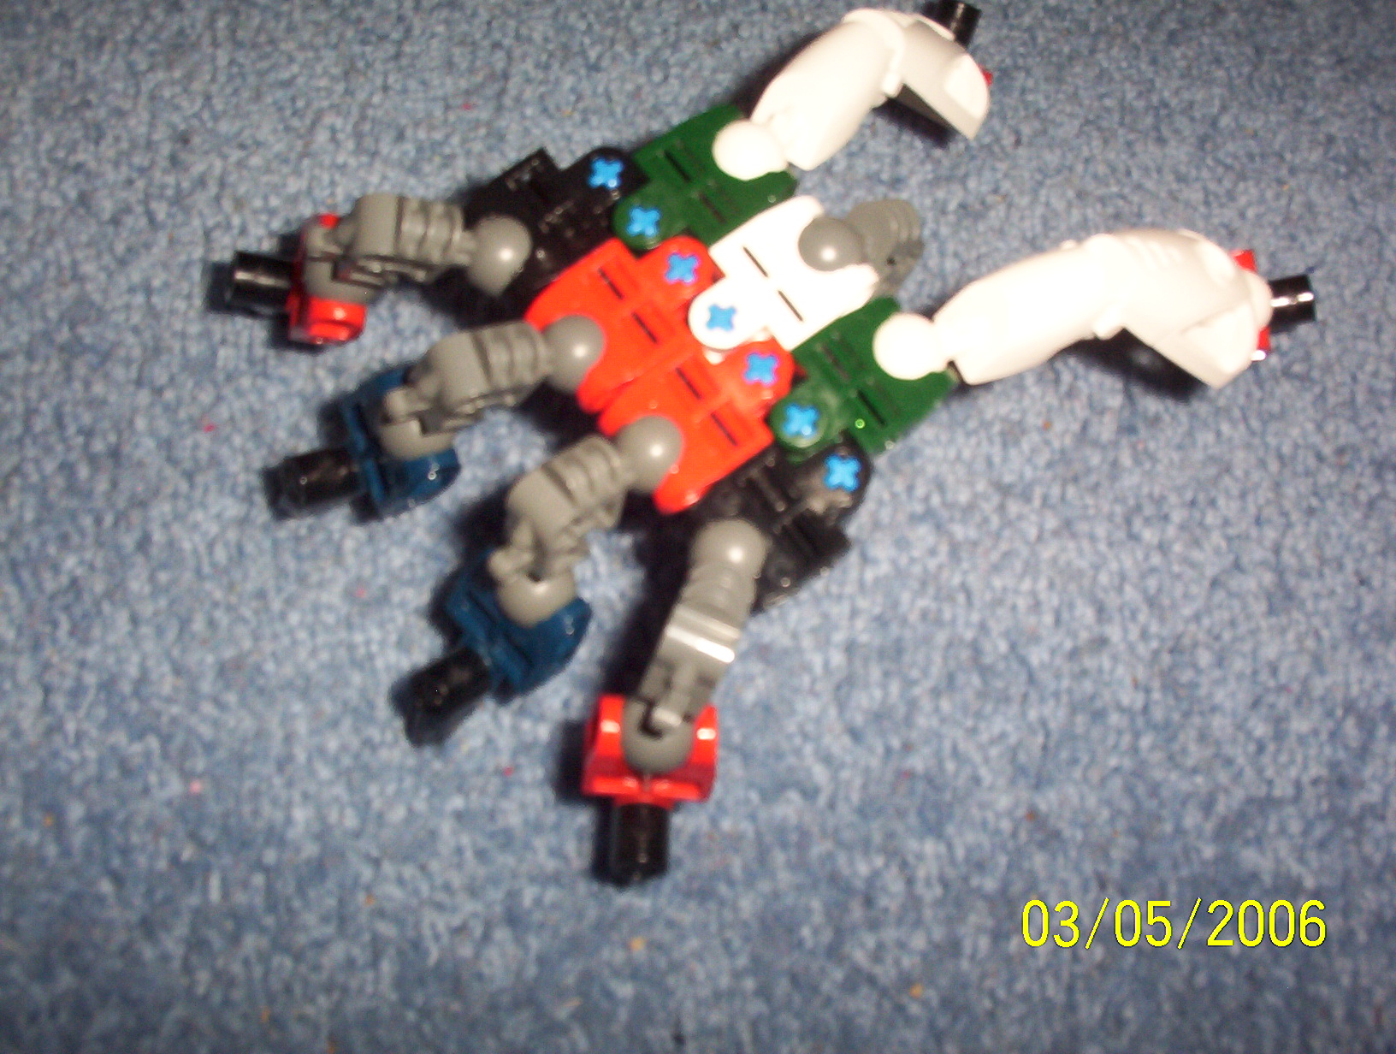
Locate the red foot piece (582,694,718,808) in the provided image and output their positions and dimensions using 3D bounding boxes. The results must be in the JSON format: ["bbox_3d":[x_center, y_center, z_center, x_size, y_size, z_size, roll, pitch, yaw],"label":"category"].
[{"bbox_3d":[-0.006,0.028,0.193,0.016,0.009,0.013,5,69,-4],"label":"red foot piece"}]

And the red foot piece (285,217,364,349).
[{"bbox_3d":[-0.049,-0.033,0.208,0.013,0.009,0.016,7,69,-3],"label":"red foot piece"}]

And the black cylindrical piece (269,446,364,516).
[{"bbox_3d":[-0.050,-0.006,0.208,0.009,0.007,0.007,-15,72,-11],"label":"black cylindrical piece"}]

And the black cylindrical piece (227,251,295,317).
[{"bbox_3d":[-0.059,-0.033,0.212,0.009,0.007,0.007,10,69,-2],"label":"black cylindrical piece"}]

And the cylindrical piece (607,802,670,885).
[{"bbox_3d":[-0.007,0.038,0.191,0.007,0.007,0.009,5,69,-4],"label":"cylindrical piece"}]

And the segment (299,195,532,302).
[{"bbox_3d":[-0.036,-0.036,0.200,0.034,0.013,0.009,2,27,27],"label":"segment"}]

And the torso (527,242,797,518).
[{"bbox_3d":[-0.004,-0.020,0.191,0.023,0.009,0.032,-35,77,-9],"label":"torso"}]

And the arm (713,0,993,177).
[{"bbox_3d":[0.026,-0.061,0.216,0.017,0.021,0.071,6,26,36],"label":"arm"}]

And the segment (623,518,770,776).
[{"bbox_3d":[-0.001,0.015,0.186,0.009,0.013,0.034,22,108,2],"label":"segment"}]

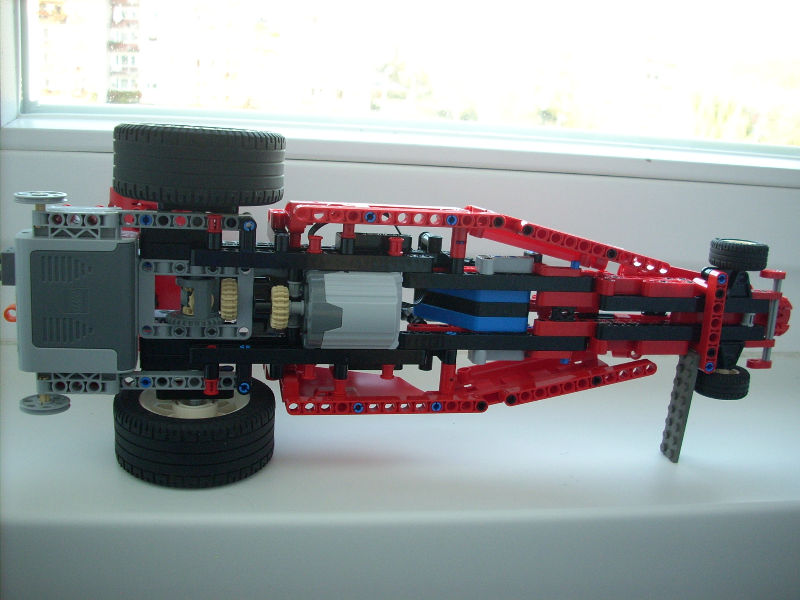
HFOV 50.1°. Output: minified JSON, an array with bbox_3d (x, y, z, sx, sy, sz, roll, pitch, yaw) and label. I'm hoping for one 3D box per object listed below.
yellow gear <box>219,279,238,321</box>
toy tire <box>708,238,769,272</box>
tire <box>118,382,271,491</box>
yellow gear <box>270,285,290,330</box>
[{"bbox_3d":[-0.086,0.000,0.432,0.008,0.021,0.021,2,11,-10],"label":"yellow gear"},{"bbox_3d":[0.186,-0.025,0.471,0.030,0.014,0.030,2,11,-10],"label":"toy tire"},{"bbox_3d":[-0.105,0.066,0.440,0.081,0.035,0.081,2,11,-10],"label":"tire"},{"bbox_3d":[-0.059,0.004,0.418,0.008,0.021,0.021,2,11,-10],"label":"yellow gear"}]

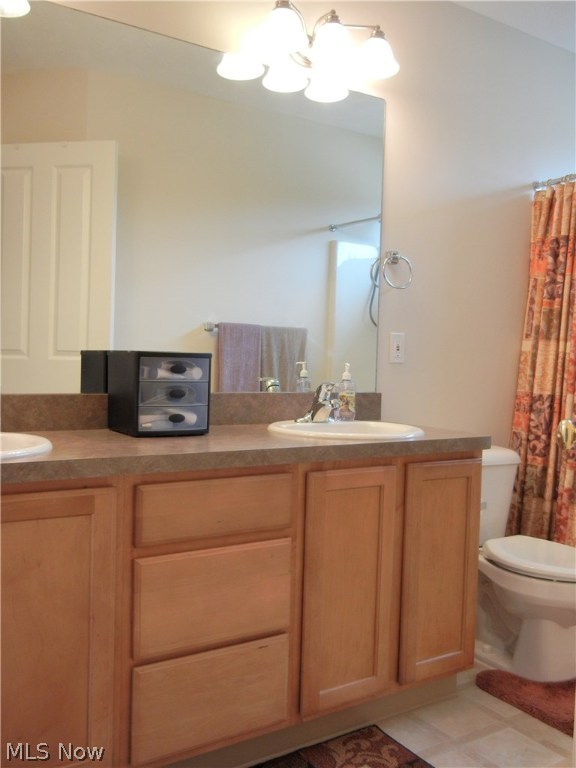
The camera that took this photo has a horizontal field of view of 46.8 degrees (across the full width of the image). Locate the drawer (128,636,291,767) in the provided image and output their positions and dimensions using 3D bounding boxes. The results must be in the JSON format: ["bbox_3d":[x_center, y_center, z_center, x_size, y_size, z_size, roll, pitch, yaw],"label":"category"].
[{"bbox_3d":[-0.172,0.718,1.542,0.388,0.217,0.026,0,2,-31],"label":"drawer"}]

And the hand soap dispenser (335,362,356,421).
[{"bbox_3d":[0.196,0.028,2.206,0.062,0.194,0.054,2,2,3],"label":"hand soap dispenser"}]

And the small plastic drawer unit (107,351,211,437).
[{"bbox_3d":[-0.365,0.024,1.880,0.218,0.224,0.206,0,2,-36],"label":"small plastic drawer unit"}]

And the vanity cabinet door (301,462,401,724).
[{"bbox_3d":[0.154,0.523,1.724,0.276,0.612,0.024,0,2,-31],"label":"vanity cabinet door"}]

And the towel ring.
[{"bbox_3d":[0.384,-0.412,2.420,0.134,0.132,0.060,0,2,-31],"label":"towel ring"}]

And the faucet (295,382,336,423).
[{"bbox_3d":[0.115,0.063,2.111,0.155,0.130,0.155,0,2,-31],"label":"faucet"}]

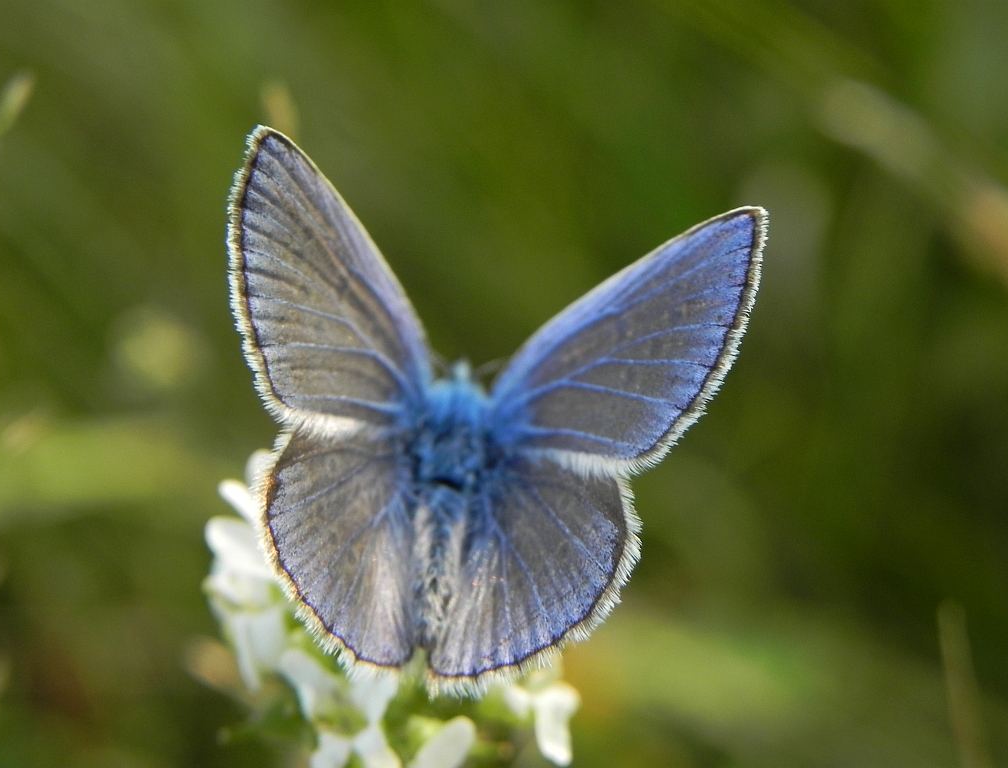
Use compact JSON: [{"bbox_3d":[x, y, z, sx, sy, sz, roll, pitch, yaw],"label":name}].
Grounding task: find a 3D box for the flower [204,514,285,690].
[{"bbox_3d":[-0.012,0.010,0.127,0.005,0.007,0.004,15,30,26],"label":"flower"}]

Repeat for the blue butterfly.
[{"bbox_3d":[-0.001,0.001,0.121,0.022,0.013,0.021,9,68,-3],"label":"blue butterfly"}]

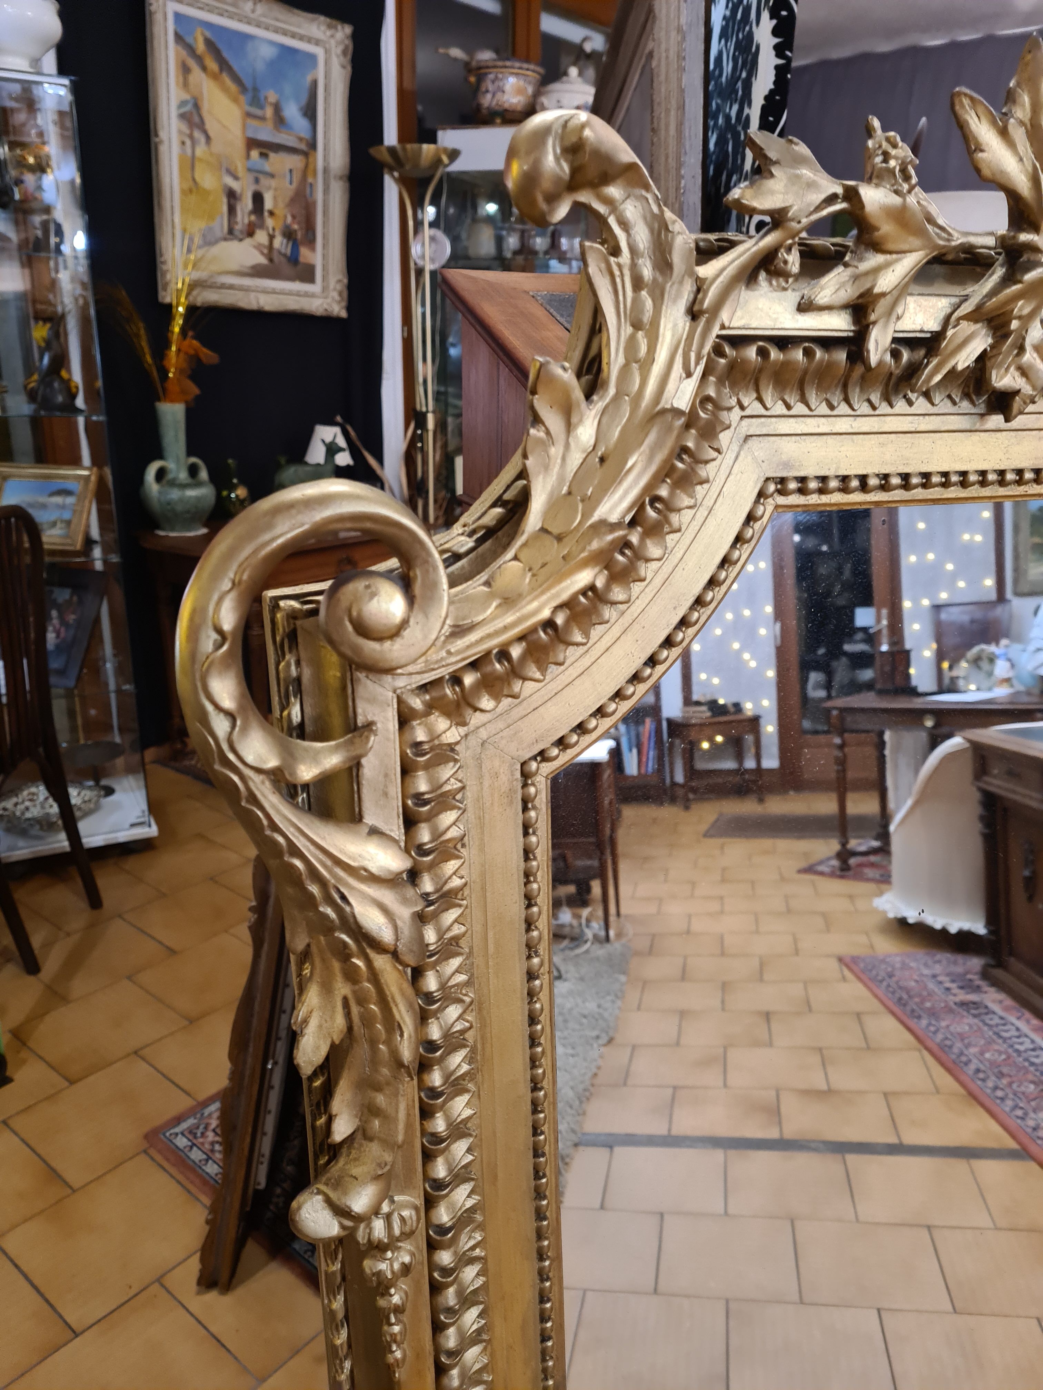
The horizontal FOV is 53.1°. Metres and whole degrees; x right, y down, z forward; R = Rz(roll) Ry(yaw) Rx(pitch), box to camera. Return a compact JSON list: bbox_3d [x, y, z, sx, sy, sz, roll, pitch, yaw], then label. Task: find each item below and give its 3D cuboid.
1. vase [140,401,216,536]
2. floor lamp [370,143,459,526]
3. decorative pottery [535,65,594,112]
[{"bbox_3d":[-1.134,-0.739,3.407,0.250,0.408,0.243,-5,19,-17],"label":"vase"},{"bbox_3d":[-0.373,-0.912,3.838,0.302,1.974,0.302,-1,18,-5],"label":"floor lamp"},{"bbox_3d":[0.170,-2.222,3.852,0.220,0.174,0.192,2,18,2],"label":"decorative pottery"}]

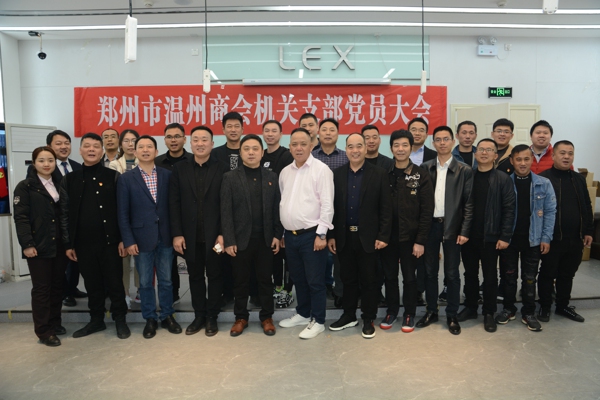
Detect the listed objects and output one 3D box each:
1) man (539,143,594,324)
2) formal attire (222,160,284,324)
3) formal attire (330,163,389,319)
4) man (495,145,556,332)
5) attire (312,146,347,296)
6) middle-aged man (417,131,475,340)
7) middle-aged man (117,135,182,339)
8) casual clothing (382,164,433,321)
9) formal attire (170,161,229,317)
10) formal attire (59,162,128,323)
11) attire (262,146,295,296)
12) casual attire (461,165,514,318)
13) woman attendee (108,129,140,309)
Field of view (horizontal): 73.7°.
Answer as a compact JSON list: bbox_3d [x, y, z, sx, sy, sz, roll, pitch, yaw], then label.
[{"bbox_3d":[2.522,0.290,3.785,0.550,1.692,0.360,3,5,30],"label":"man"},{"bbox_3d":[-0.407,0.361,3.357,0.520,1.314,0.310,-1,2,-8],"label":"formal attire"},{"bbox_3d":[0.507,0.362,3.437,0.560,1.347,0.320,1,5,16],"label":"formal attire"},{"bbox_3d":[2.019,0.331,3.581,0.500,1.642,0.340,3,6,36],"label":"man"},{"bbox_3d":[0.287,0.221,3.893,0.460,1.472,0.290,0,5,3],"label":"attire"},{"bbox_3d":[1.229,0.239,3.356,0.490,1.704,0.350,0,2,32],"label":"middle-aged man"},{"bbox_3d":[-1.289,0.291,3.404,0.540,1.673,0.350,-1,2,-20],"label":"middle-aged man"},{"bbox_3d":[0.948,0.349,3.560,0.520,1.394,0.300,2,5,22],"label":"casual clothing"},{"bbox_3d":[-0.867,0.348,3.487,0.510,1.447,0.300,-2,5,-12],"label":"formal attire"},{"bbox_3d":[-1.791,0.362,3.437,0.550,1.347,0.330,-2,5,-24],"label":"formal attire"},{"bbox_3d":[-0.238,0.220,3.880,0.470,1.467,0.290,-1,5,-5],"label":"attire"},{"bbox_3d":[1.585,0.354,3.381,0.490,1.239,0.300,0,2,33],"label":"casual attire"},{"bbox_3d":[-1.658,0.171,3.890,0.440,1.714,0.310,-2,5,-18],"label":"woman attendee"}]

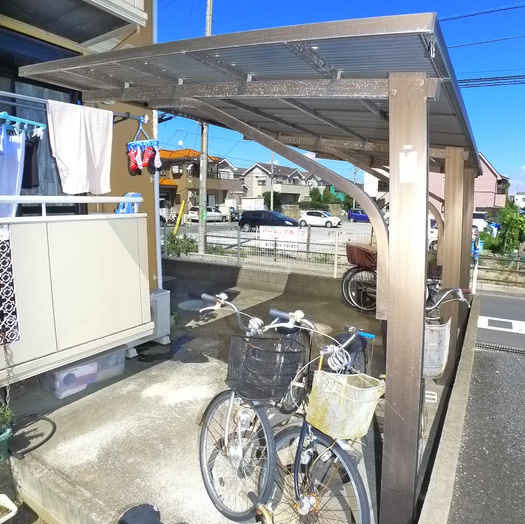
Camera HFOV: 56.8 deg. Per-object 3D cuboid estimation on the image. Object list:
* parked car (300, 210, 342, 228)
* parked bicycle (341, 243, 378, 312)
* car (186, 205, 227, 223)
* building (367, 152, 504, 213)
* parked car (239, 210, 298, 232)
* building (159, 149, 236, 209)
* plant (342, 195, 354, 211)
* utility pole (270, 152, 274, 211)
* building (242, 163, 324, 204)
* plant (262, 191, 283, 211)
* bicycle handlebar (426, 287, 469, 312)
[{"bbox_3d":[5.360,-3.927,44.845,4.000,1.510,1.700,2,7,20],"label":"parked car"},{"bbox_3d":[1.916,0.255,6.919,0.570,1.060,1.750,-6,9,-42],"label":"parked bicycle"},{"bbox_3d":[-5.205,-4.607,46.776,1.680,1.490,4.050,6,9,43],"label":"car"},{"bbox_3d":[21.263,-9.380,59.834,15.000,9.000,10.000,3,7,29],"label":"building"},{"bbox_3d":[0.416,-2.903,34.389,4.050,1.520,1.700,3,7,26],"label":"parked car"},{"bbox_3d":[-8.635,-8.691,54.363,8.500,8.100,8.500,4,8,32],"label":"building"},{"bbox_3d":[14.853,-9.419,83.476,2.200,3.800,2.200,3,7,28],"label":"plant"},{"bbox_3d":[1.133,-9.037,55.846,0.270,9.200,0.270,3,7,28],"label":"utility pole"},{"bbox_3d":[3.853,-11.691,78.183,6.500,8.000,16.000,4,8,31],"label":"building"},{"bbox_3d":[1.193,-6.528,58.638,2.300,3.600,2.450,3,7,28],"label":"plant"},{"bbox_3d":[1.091,0.236,3.246,0.560,0.170,0.240,3,7,24],"label":"bicycle handlebar"}]

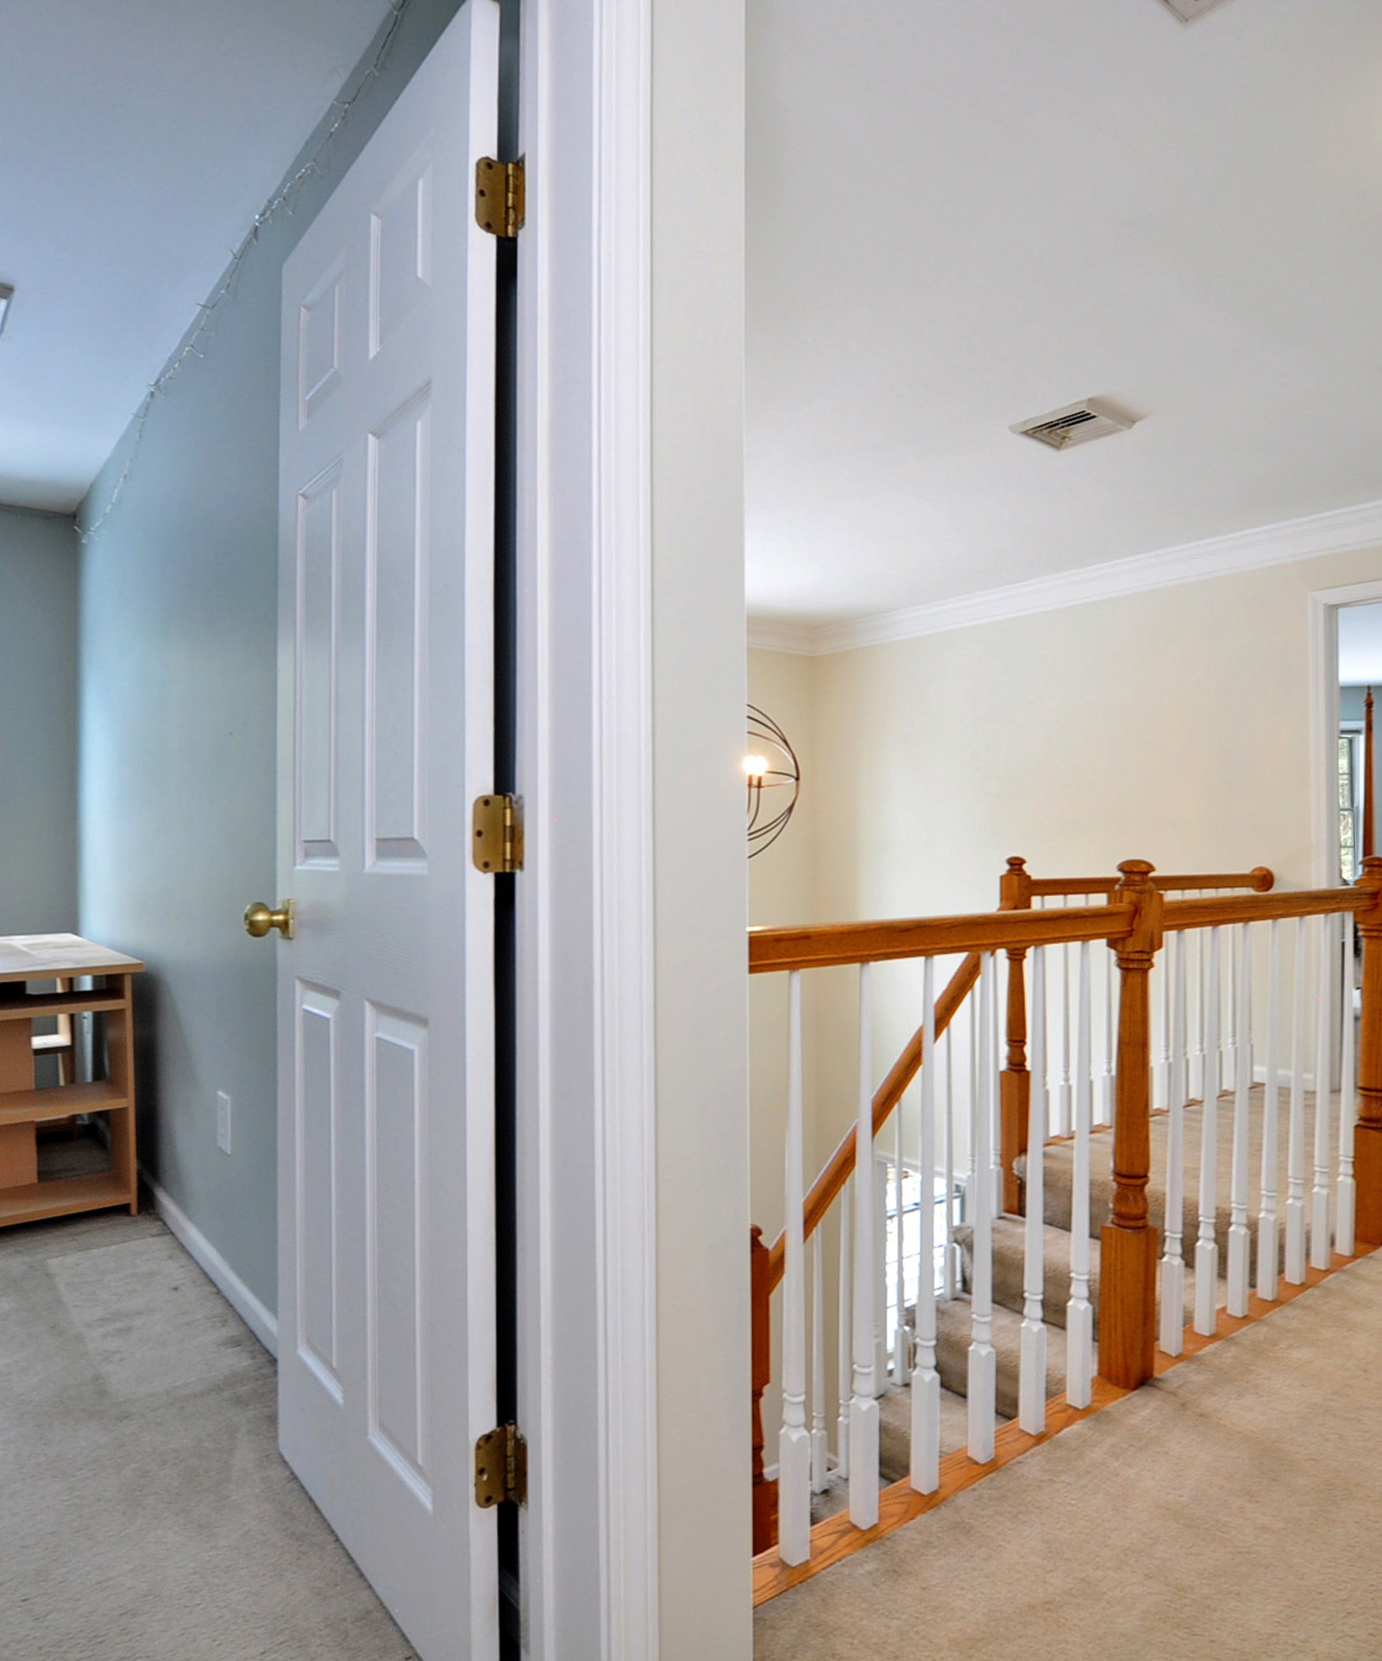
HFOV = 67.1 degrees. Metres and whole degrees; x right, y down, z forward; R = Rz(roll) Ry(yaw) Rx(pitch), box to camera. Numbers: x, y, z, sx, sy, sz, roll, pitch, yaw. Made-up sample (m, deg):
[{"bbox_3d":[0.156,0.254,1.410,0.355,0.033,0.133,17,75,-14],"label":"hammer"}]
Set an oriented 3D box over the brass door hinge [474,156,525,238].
[{"bbox_3d":[-0.220,-0.736,1.210,0.052,0.090,0.037,0,0,-38],"label":"brass door hinge"}]

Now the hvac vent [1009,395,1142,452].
[{"bbox_3d":[1.280,-1.332,3.428,0.280,0.030,0.335,0,0,-38],"label":"hvac vent"}]

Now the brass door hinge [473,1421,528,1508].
[{"bbox_3d":[-0.218,0.751,1.201,0.052,0.090,0.037,0,0,-38],"label":"brass door hinge"}]

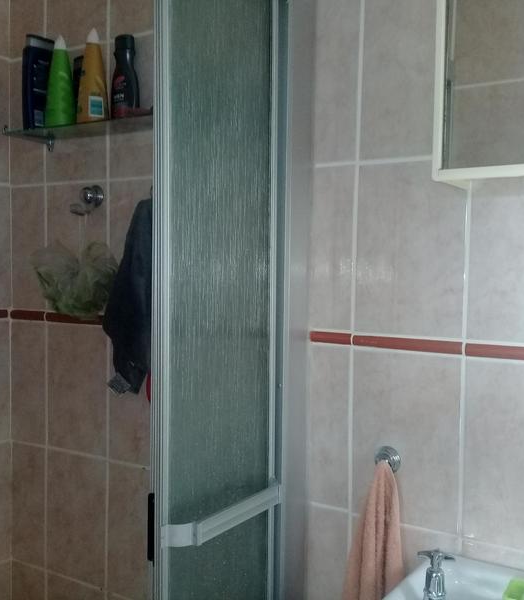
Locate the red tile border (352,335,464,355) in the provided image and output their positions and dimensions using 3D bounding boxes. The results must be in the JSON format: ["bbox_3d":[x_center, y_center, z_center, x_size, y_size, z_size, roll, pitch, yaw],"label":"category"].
[{"bbox_3d":[0.248,0.075,1.224,0.197,0.020,0.011,3,3,32],"label":"red tile border"}]

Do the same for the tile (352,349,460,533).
[{"bbox_3d":[0.247,0.238,1.235,0.197,0.298,0.010,3,3,32],"label":"tile"}]

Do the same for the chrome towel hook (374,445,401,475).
[{"bbox_3d":[0.211,0.282,1.252,0.047,0.047,0.045,3,3,32],"label":"chrome towel hook"}]

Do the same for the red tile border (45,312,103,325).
[{"bbox_3d":[-0.427,0.044,1.653,0.197,0.020,0.011,3,3,32],"label":"red tile border"}]

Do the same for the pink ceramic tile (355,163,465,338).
[{"bbox_3d":[0.257,-0.088,1.239,0.200,0.304,0.009,3,3,32],"label":"pink ceramic tile"}]

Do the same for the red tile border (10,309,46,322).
[{"bbox_3d":[-0.566,0.037,1.741,0.126,0.020,0.011,3,3,32],"label":"red tile border"}]

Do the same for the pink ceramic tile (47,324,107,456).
[{"bbox_3d":[-0.434,0.209,1.688,0.200,0.304,0.009,3,3,32],"label":"pink ceramic tile"}]

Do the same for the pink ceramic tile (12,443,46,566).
[{"bbox_3d":[-0.580,0.509,1.793,0.126,0.301,0.009,3,3,32],"label":"pink ceramic tile"}]

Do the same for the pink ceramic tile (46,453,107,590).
[{"bbox_3d":[-0.432,0.508,1.679,0.197,0.298,0.010,3,3,32],"label":"pink ceramic tile"}]

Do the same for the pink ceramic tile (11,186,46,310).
[{"bbox_3d":[-0.571,-0.127,1.760,0.126,0.304,0.009,3,3,32],"label":"pink ceramic tile"}]

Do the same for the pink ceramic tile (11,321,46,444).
[{"bbox_3d":[-0.567,0.200,1.752,0.126,0.298,0.010,3,3,32],"label":"pink ceramic tile"}]

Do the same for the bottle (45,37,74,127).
[{"bbox_3d":[-0.435,-0.468,1.548,0.068,0.207,0.046,-1,3,-30],"label":"bottle"}]

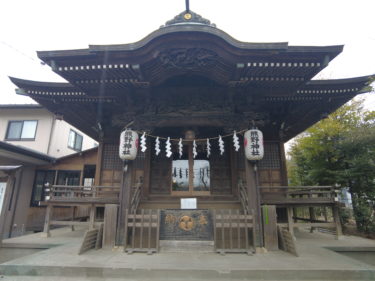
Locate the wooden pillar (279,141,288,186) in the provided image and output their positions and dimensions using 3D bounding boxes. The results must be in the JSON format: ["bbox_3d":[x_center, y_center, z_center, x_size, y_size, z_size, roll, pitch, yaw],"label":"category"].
[{"bbox_3d":[4.030,1.114,9.130,0.250,2.570,0.250,-1,-15,2],"label":"wooden pillar"}]

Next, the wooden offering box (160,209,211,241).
[{"bbox_3d":[0.000,2.387,6.241,1.470,0.815,0.650,-1,-15,2],"label":"wooden offering box"}]

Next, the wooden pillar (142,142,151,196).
[{"bbox_3d":[-1.717,1.198,9.345,0.240,2.620,0.240,-1,-15,2],"label":"wooden pillar"}]

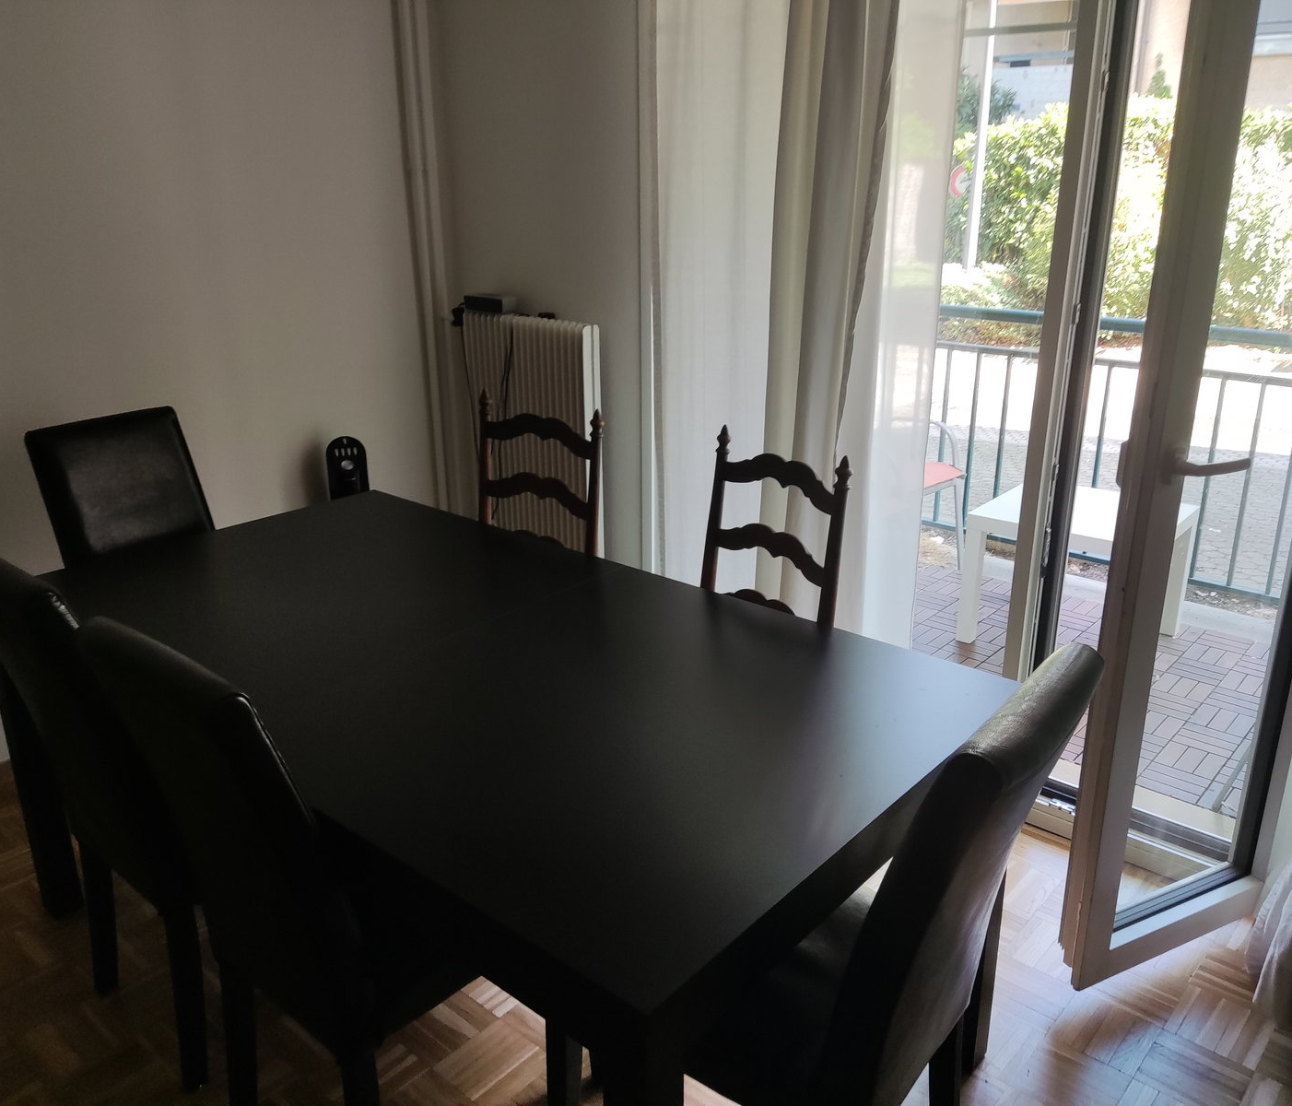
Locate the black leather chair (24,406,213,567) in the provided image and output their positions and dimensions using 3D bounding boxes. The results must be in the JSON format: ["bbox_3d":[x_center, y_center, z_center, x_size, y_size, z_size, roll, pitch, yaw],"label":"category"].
[{"bbox_3d":[-1.115,0.178,2.615,0.600,0.960,0.430,15,24,37],"label":"black leather chair"}]

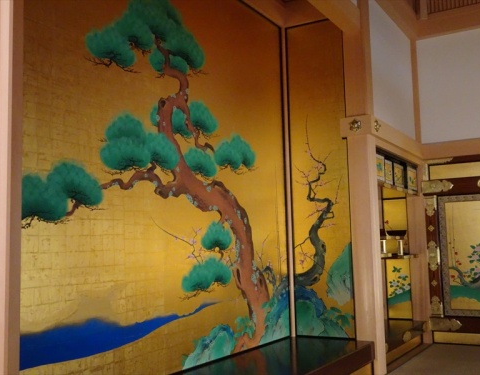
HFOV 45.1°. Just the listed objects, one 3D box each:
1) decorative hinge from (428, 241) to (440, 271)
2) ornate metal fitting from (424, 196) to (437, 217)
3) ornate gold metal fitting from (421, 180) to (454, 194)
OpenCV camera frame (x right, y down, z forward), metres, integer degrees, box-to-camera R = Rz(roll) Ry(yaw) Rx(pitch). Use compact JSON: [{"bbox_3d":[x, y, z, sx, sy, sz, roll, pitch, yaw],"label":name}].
[{"bbox_3d":[2.233,0.787,6.649,0.126,0.342,0.030,-5,-7,31],"label":"decorative hinge"},{"bbox_3d":[2.218,0.224,6.710,0.128,0.225,0.030,-5,-7,31],"label":"ornate metal fitting"},{"bbox_3d":[2.349,-0.004,6.859,0.355,0.145,0.040,-5,-7,31],"label":"ornate gold metal fitting"}]

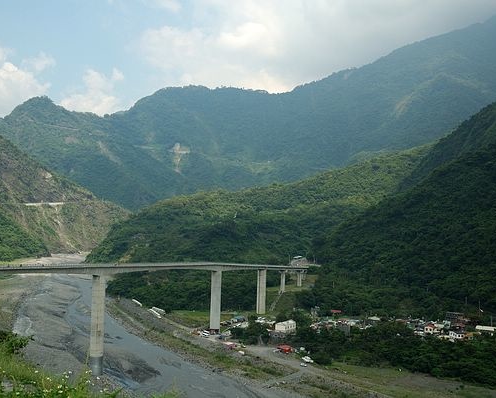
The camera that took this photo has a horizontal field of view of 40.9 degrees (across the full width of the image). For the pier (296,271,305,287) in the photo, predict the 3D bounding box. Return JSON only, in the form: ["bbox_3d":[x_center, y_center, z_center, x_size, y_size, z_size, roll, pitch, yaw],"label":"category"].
[{"bbox_3d":[44.960,68.250,570.000,6.000,13.800,2.500,0,-3,25],"label":"pier"}]

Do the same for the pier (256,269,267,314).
[{"bbox_3d":[10.370,69.710,500.000,5.400,34.000,3.200,0,-3,27],"label":"pier"}]

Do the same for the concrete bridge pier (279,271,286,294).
[{"bbox_3d":[27.830,67.370,537.000,6.000,19.000,2.500,0,-3,25],"label":"concrete bridge pier"}]

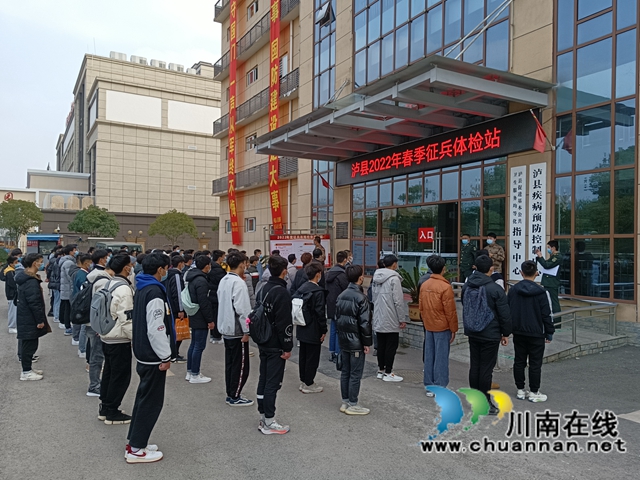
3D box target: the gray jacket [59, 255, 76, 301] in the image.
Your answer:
[{"bbox_3d":[-5.139,0.766,10.200,0.380,0.900,0.550,1,0,-29],"label":"gray jacket"}]

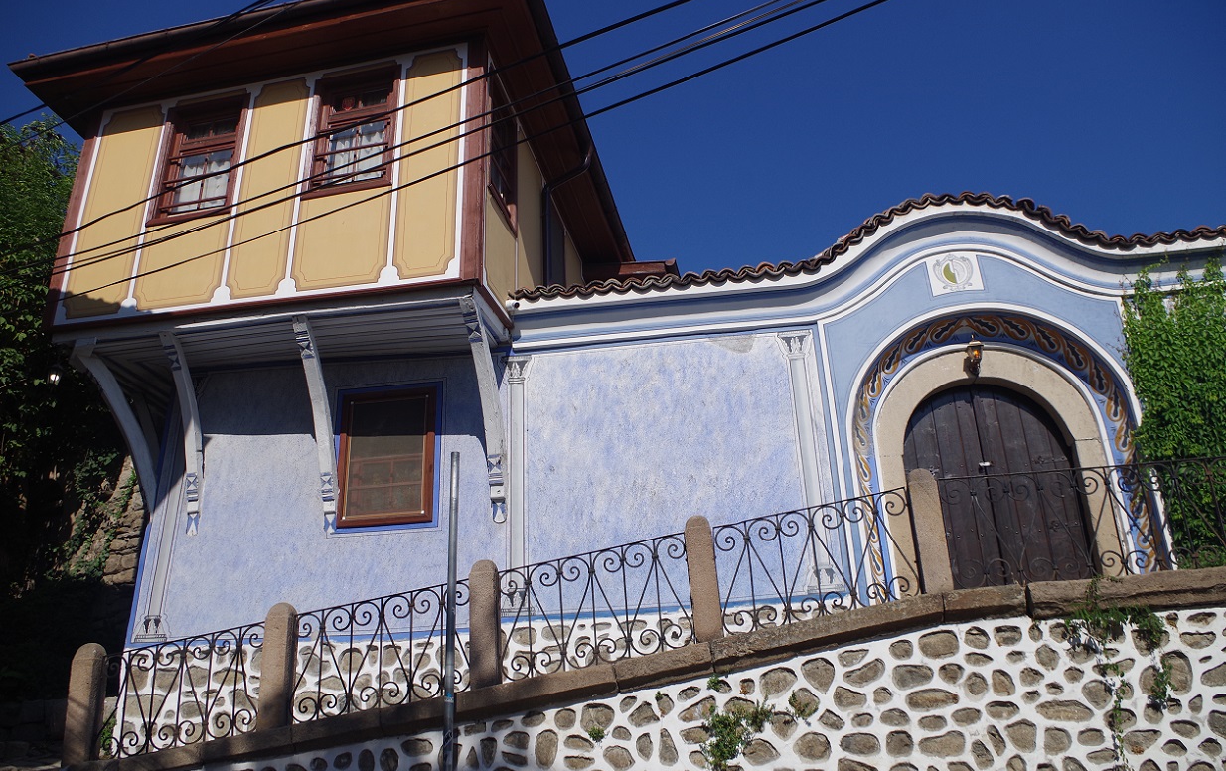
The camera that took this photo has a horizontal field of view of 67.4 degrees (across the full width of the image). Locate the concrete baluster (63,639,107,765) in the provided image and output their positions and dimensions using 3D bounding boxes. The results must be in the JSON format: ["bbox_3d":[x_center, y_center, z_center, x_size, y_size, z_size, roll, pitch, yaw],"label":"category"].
[{"bbox_3d":[-4.148,2.484,7.220,0.200,0.940,0.190,-5,-22,6],"label":"concrete baluster"}]

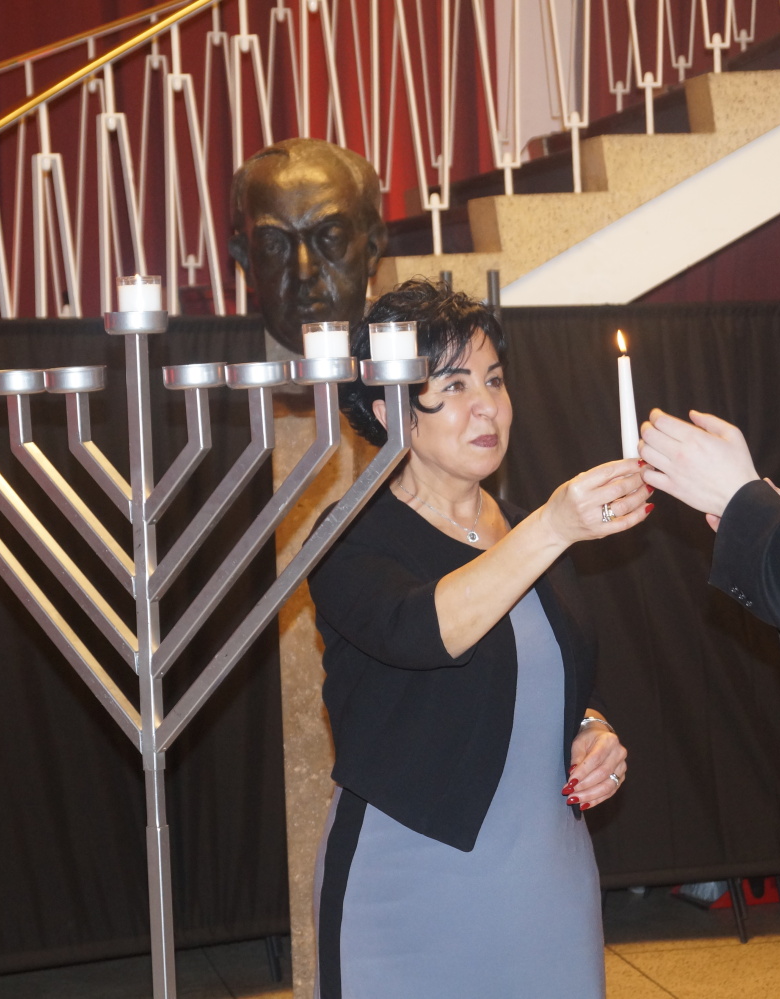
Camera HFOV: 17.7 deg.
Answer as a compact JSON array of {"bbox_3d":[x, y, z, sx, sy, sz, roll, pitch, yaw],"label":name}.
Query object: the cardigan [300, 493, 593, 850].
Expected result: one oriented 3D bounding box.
[{"bbox_3d":[0.075,0.183,2.820,0.410,0.410,0.300,-5,5,-43],"label":"cardigan"}]

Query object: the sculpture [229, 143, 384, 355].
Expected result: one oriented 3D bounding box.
[{"bbox_3d":[-0.125,-0.384,3.800,0.236,0.325,0.265,-1,4,3],"label":"sculpture"}]

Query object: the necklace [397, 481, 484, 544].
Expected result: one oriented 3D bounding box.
[{"bbox_3d":[0.065,0.002,2.850,0.120,0.090,0.115,-4,5,-40],"label":"necklace"}]

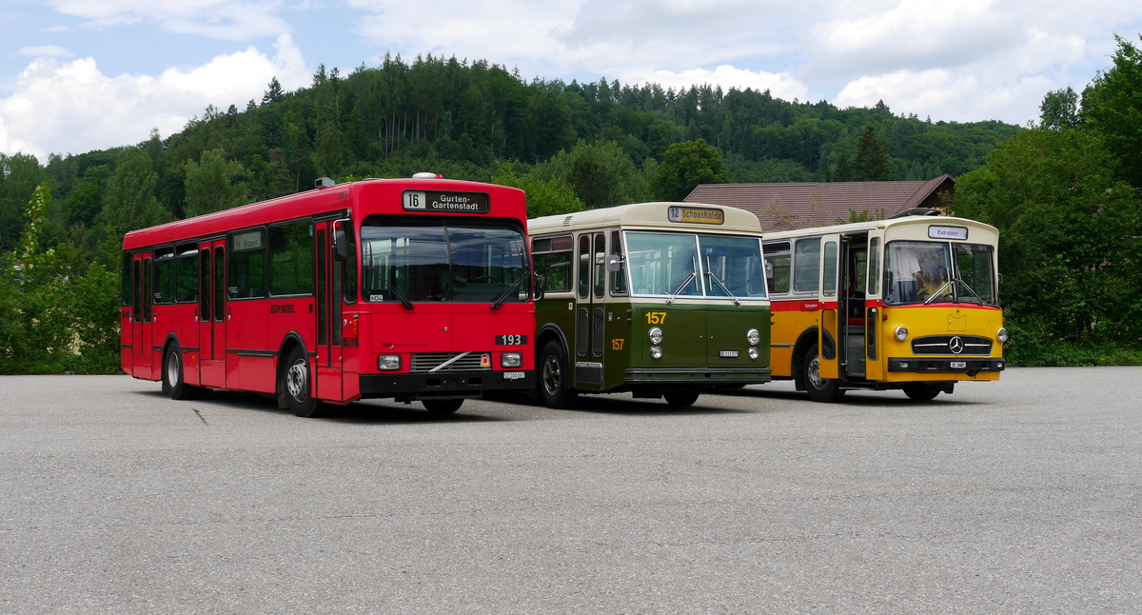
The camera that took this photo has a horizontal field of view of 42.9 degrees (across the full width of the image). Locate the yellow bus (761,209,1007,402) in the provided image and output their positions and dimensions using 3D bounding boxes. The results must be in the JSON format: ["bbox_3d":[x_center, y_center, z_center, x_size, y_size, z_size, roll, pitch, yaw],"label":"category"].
[{"bbox_3d":[3.946,0.096,27.764,2.360,3.100,10.200,1,-1,-25],"label":"yellow bus"}]

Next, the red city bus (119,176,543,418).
[{"bbox_3d":[-4.540,-0.029,23.529,2.520,3.180,11.950,1,-1,-31],"label":"red city bus"}]

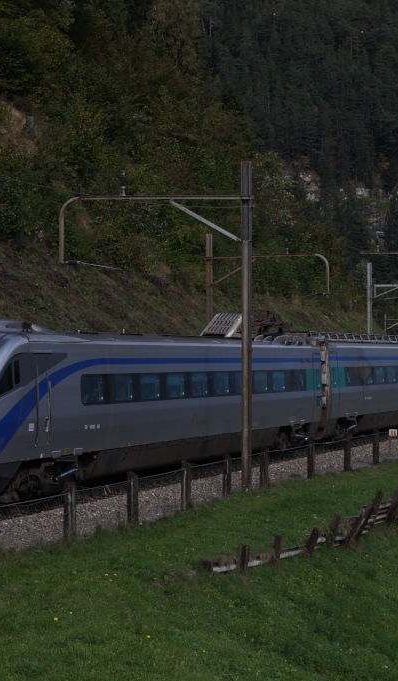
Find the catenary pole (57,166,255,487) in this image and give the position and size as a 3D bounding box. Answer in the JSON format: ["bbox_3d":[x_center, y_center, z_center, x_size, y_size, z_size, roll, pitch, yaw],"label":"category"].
[{"bbox_3d":[-1.180,-0.410,50.300,5.500,8.450,0.250,0,0,19],"label":"catenary pole"}]

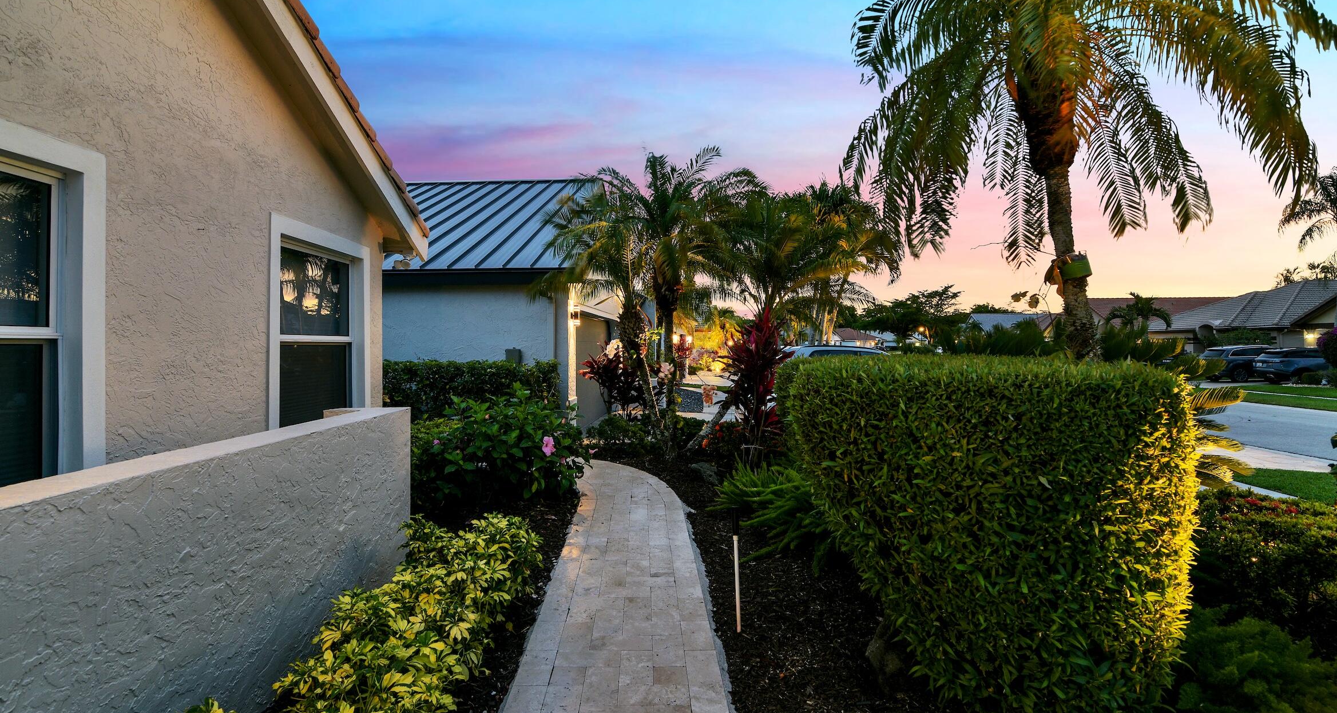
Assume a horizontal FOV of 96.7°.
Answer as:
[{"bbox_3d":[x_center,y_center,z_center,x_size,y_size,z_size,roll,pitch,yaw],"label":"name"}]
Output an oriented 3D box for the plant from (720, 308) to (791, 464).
[{"bbox_3d":[1.090,0.440,7.500,0.900,2.000,0.900,0,0,0],"label":"plant"}]

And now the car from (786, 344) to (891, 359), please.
[{"bbox_3d":[5.750,0.530,18.200,4.800,1.750,1.920,0,0,4],"label":"car"}]

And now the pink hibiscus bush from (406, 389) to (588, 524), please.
[{"bbox_3d":[-1.740,0.890,6.200,1.750,1.130,1.500,0,0,0],"label":"pink hibiscus bush"}]

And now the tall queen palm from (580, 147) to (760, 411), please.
[{"bbox_3d":[0.000,-0.780,8.400,2.550,4.300,2.500,0,0,0],"label":"tall queen palm"}]

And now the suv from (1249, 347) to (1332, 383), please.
[{"bbox_3d":[30.400,0.480,27.600,4.800,1.670,1.950,0,0,15],"label":"suv"}]

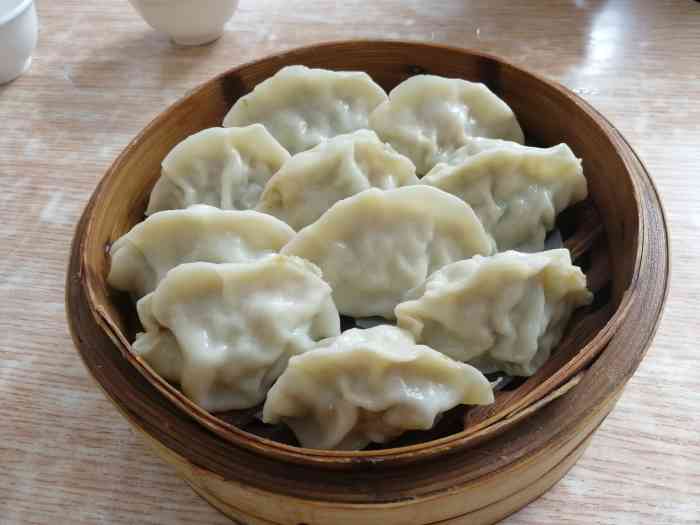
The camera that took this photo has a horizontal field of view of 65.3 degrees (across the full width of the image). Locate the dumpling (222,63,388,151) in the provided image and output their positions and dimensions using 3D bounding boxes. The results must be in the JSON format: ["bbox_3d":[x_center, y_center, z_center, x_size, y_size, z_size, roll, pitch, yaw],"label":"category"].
[{"bbox_3d":[-0.021,-0.077,0.280,0.085,0.041,0.044,-9,53,-3],"label":"dumpling"}]

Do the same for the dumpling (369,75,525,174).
[{"bbox_3d":[0.046,-0.067,0.268,0.077,0.041,0.044,13,55,13],"label":"dumpling"}]

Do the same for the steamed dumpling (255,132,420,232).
[{"bbox_3d":[-0.005,-0.035,0.248,0.075,0.041,0.044,-11,54,-4],"label":"steamed dumpling"}]

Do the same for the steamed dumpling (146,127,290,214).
[{"bbox_3d":[-0.059,-0.040,0.255,0.070,0.041,0.044,-18,54,-9],"label":"steamed dumpling"}]

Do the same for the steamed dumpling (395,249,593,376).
[{"bbox_3d":[0.053,0.018,0.205,0.074,0.042,0.046,-6,53,-1],"label":"steamed dumpling"}]

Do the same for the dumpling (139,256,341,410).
[{"bbox_3d":[-0.042,0.025,0.204,0.078,0.044,0.051,0,54,4],"label":"dumpling"}]

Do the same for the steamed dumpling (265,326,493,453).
[{"bbox_3d":[0.009,0.042,0.190,0.079,0.041,0.045,-4,53,1],"label":"steamed dumpling"}]

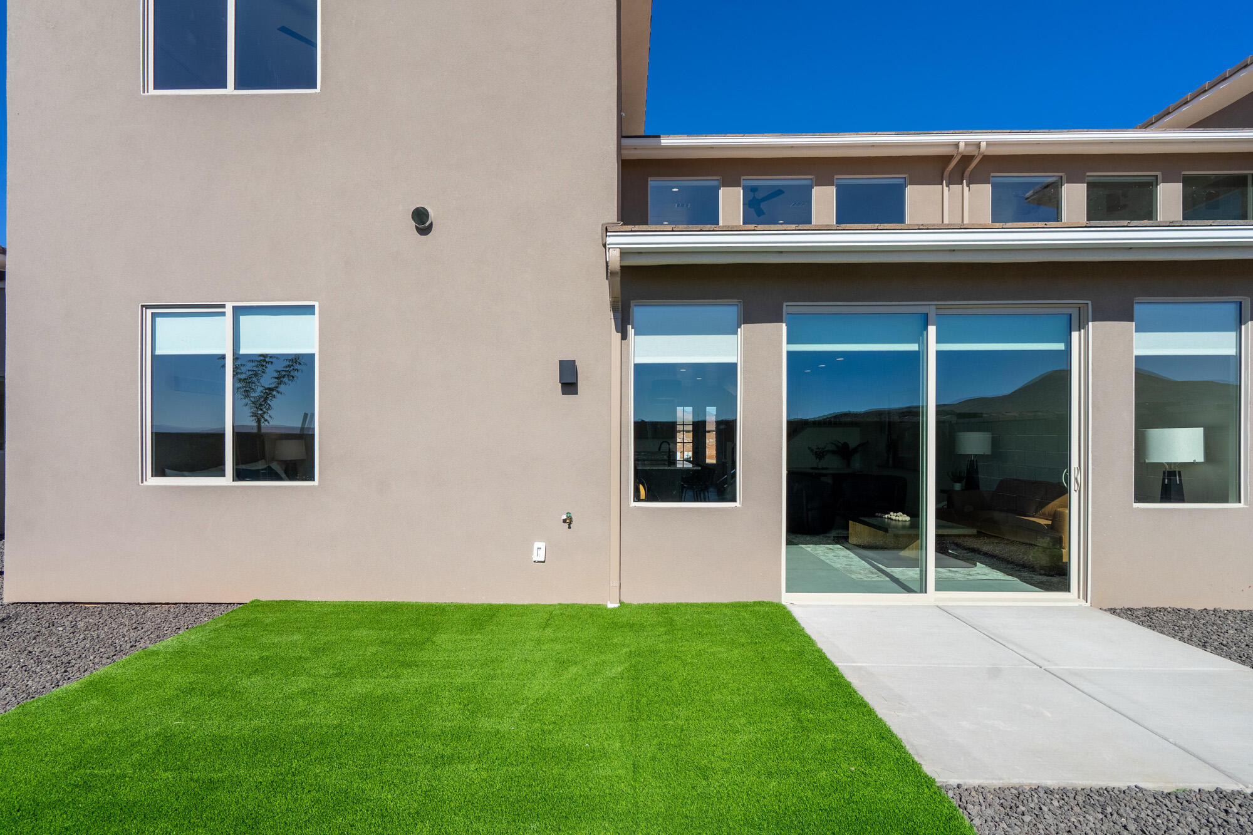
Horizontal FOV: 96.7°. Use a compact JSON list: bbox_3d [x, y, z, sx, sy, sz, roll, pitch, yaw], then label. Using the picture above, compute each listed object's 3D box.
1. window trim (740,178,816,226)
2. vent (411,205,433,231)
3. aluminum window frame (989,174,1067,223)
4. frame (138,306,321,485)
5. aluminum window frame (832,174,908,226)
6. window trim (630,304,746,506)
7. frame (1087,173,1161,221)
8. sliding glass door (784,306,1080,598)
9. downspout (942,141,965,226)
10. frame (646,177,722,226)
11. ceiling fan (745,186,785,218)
[{"bbox_3d":[2.513,-3.575,9.250,1.206,0.860,0.100,0,0,2],"label":"window trim"},{"bbox_3d":[-1.649,-1.614,4.498,0.146,0.146,0.085,0,0,2],"label":"vent"},{"bbox_3d":[6.563,-3.570,9.128,1.198,0.860,0.100,0,0,2],"label":"aluminum window frame"},{"bbox_3d":[-3.274,-0.196,4.620,1.516,1.514,0.100,0,0,2],"label":"frame"},{"bbox_3d":[4.037,-3.571,9.204,1.202,0.860,0.100,0,0,2],"label":"aluminum window frame"},{"bbox_3d":[0.482,-0.115,4.507,0.904,1.668,0.100,0,0,2],"label":"window trim"},{"bbox_3d":[8.078,-3.558,9.082,1.178,0.860,0.100,0,0,2],"label":"frame"},{"bbox_3d":[2.454,0.278,4.459,2.381,2.382,0.130,0,0,2],"label":"sliding glass door"},{"bbox_3d":[5.219,-3.702,8.878,0.090,1.164,0.500,0,0,2],"label":"downspout"},{"bbox_3d":[0.966,-3.579,9.297,1.227,0.860,0.100,0,0,2],"label":"frame"},{"bbox_3d":[2.470,-4.275,10.902,1.350,0.420,1.350,0,0,2],"label":"ceiling fan"}]

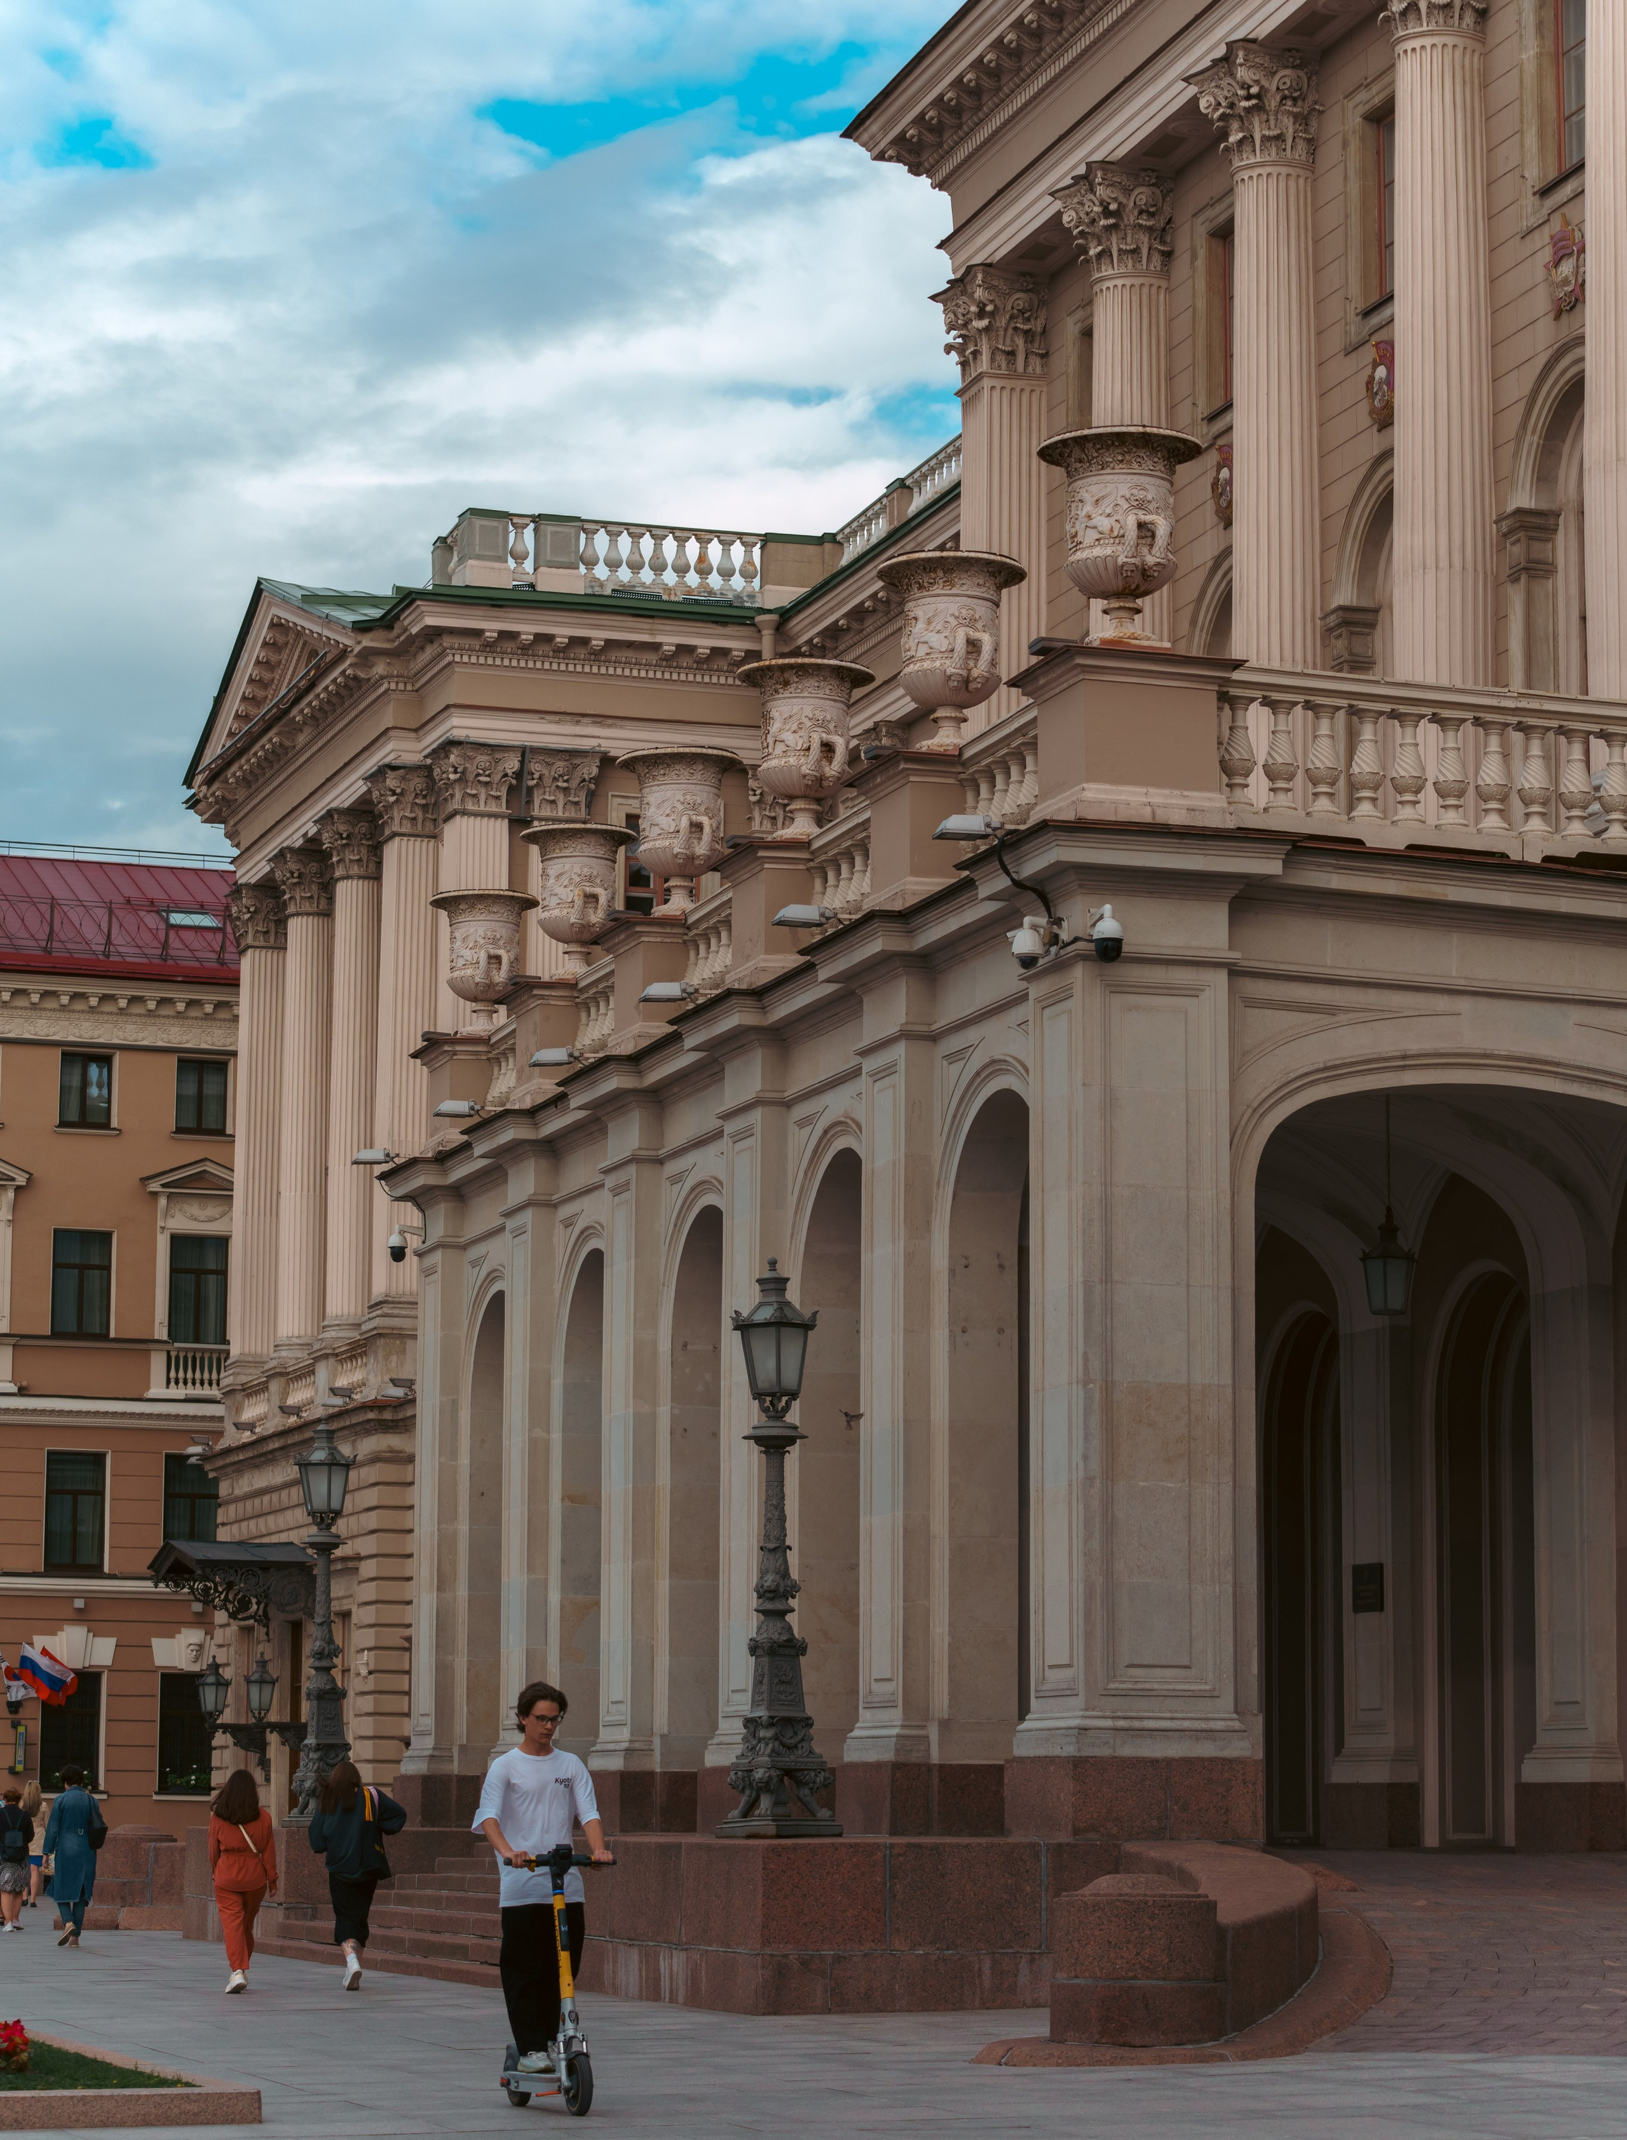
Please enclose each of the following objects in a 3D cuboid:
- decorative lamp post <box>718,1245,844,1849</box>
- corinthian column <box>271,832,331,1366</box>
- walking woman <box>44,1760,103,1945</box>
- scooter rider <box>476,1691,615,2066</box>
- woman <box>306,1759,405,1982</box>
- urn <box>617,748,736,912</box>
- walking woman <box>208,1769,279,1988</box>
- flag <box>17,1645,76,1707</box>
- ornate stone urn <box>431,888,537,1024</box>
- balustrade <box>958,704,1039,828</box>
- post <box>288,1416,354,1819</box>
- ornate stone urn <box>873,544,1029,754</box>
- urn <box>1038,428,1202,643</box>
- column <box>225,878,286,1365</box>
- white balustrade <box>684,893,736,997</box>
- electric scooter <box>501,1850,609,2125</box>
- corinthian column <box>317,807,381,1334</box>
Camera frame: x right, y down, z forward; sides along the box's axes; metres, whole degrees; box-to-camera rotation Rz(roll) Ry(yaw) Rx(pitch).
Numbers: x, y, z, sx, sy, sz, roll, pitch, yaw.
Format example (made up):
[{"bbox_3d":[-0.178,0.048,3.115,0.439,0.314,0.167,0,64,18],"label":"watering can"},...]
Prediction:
[{"bbox_3d":[-0.236,3.461,37.389,0.740,4.180,0.740,3,-8,-17],"label":"decorative lamp post"},{"bbox_3d":[-9.597,0.708,97.606,1.220,9.650,1.220,3,-9,-17],"label":"corinthian column"},{"bbox_3d":[-7.231,7.691,50.425,0.550,1.743,0.450,2,-8,-12],"label":"walking woman"},{"bbox_3d":[-1.220,3.659,23.327,0.580,1.767,0.550,3,-9,-17],"label":"scooter rider"},{"bbox_3d":[-3.357,5.964,38.183,0.660,1.670,0.500,2,-8,-13],"label":"woman"},{"bbox_3d":[-1.258,-2.191,48.871,1.220,1.630,1.220,0,-8,0],"label":"urn"},{"bbox_3d":[-4.247,6.059,38.518,0.500,1.641,0.450,2,-8,-13],"label":"walking woman"},{"bbox_3d":[-16.714,13.200,112.161,1.350,1.400,0.500,3,-8,-17],"label":"flag"},{"bbox_3d":[-3.514,-1.066,55.351,1.170,1.530,1.170,3,-9,-17],"label":"ornate stone urn"},{"bbox_3d":[1.733,-2.023,38.677,0.400,1.200,2.800,3,-9,-17],"label":"balustrade"},{"bbox_3d":[-4.936,5.578,52.410,0.740,4.180,0.740,3,-8,-17],"label":"post"},{"bbox_3d":[1.119,-3.241,41.567,1.220,1.630,1.220,0,-8,0],"label":"ornate stone urn"},{"bbox_3d":[2.260,-3.765,37.915,1.220,1.630,1.220,0,-8,0],"label":"urn"},{"bbox_3d":[-10.605,1.184,99.041,1.080,9.600,1.080,3,-8,-17],"label":"column"},{"bbox_3d":[-0.643,-1.079,46.454,0.380,1.050,2.700,3,-8,-17],"label":"white balustrade"},{"bbox_3d":[-1.186,4.093,23.329,0.530,1.210,1.170,3,-9,-21],"label":"electric scooter"},{"bbox_3d":[-8.360,0.152,93.737,1.220,9.650,1.220,3,-9,-17],"label":"corinthian column"}]

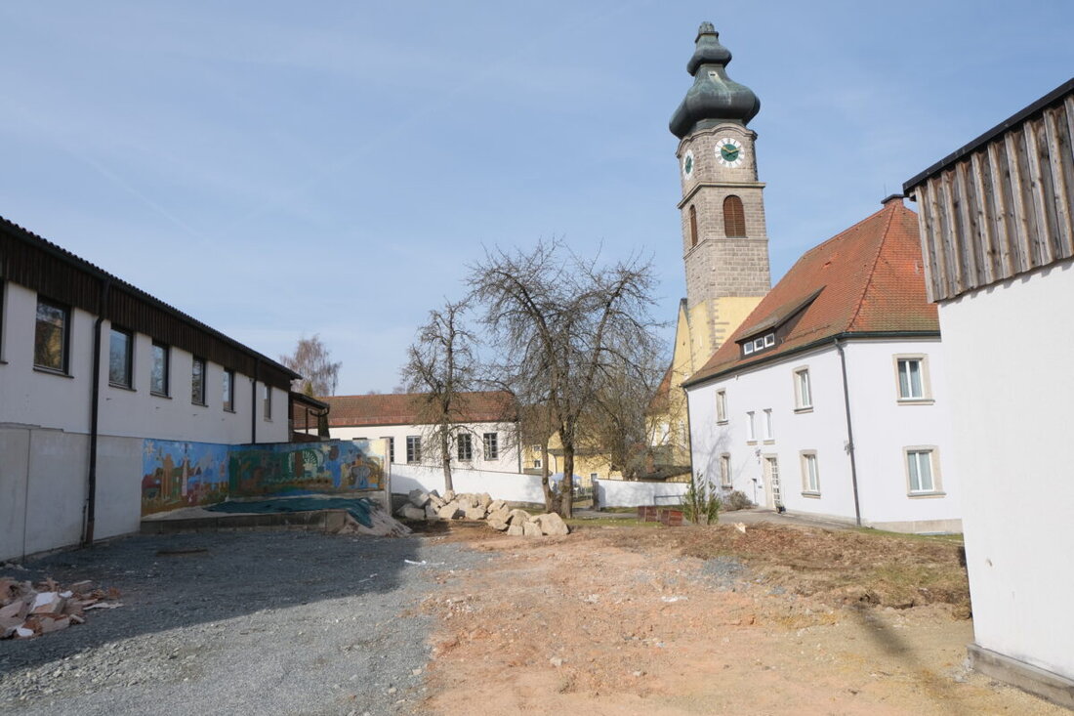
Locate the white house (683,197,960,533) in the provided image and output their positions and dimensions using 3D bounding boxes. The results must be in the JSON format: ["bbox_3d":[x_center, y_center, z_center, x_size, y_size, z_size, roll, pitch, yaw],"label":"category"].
[{"bbox_3d":[14.606,0.187,32.407,11.000,12.900,16.500,-1,-8,-7],"label":"white house"}]

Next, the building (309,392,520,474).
[{"bbox_3d":[-9.865,5.864,49.101,17.000,6.665,8.500,-1,-8,-7],"label":"building"}]

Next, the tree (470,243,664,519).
[{"bbox_3d":[1.017,0.561,24.140,6.588,9.461,6.258,-1,-8,-7],"label":"tree"}]

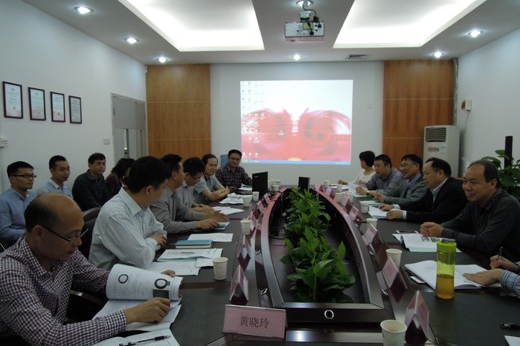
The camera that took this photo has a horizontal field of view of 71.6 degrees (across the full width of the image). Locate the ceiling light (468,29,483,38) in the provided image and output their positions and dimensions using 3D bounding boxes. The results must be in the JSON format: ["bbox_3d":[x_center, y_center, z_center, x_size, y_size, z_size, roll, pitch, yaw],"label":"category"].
[{"bbox_3d":[2.796,-1.817,4.665,0.175,0.050,0.175,0,5,4],"label":"ceiling light"}]

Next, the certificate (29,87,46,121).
[{"bbox_3d":[-2.289,-0.703,3.731,0.020,0.323,0.242,0,5,4],"label":"certificate"}]

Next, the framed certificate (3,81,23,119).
[{"bbox_3d":[-2.413,-0.705,3.546,0.020,0.338,0.250,0,5,5],"label":"framed certificate"}]

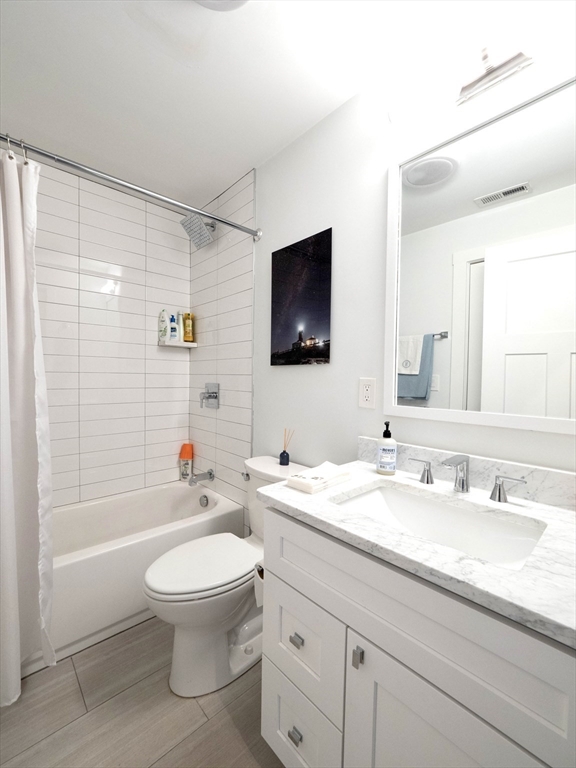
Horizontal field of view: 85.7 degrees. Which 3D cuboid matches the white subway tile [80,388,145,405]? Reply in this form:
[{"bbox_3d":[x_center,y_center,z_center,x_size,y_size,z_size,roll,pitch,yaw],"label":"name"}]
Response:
[{"bbox_3d":[-1.174,0.080,2.100,0.398,0.102,0.010,-1,2,-43],"label":"white subway tile"}]

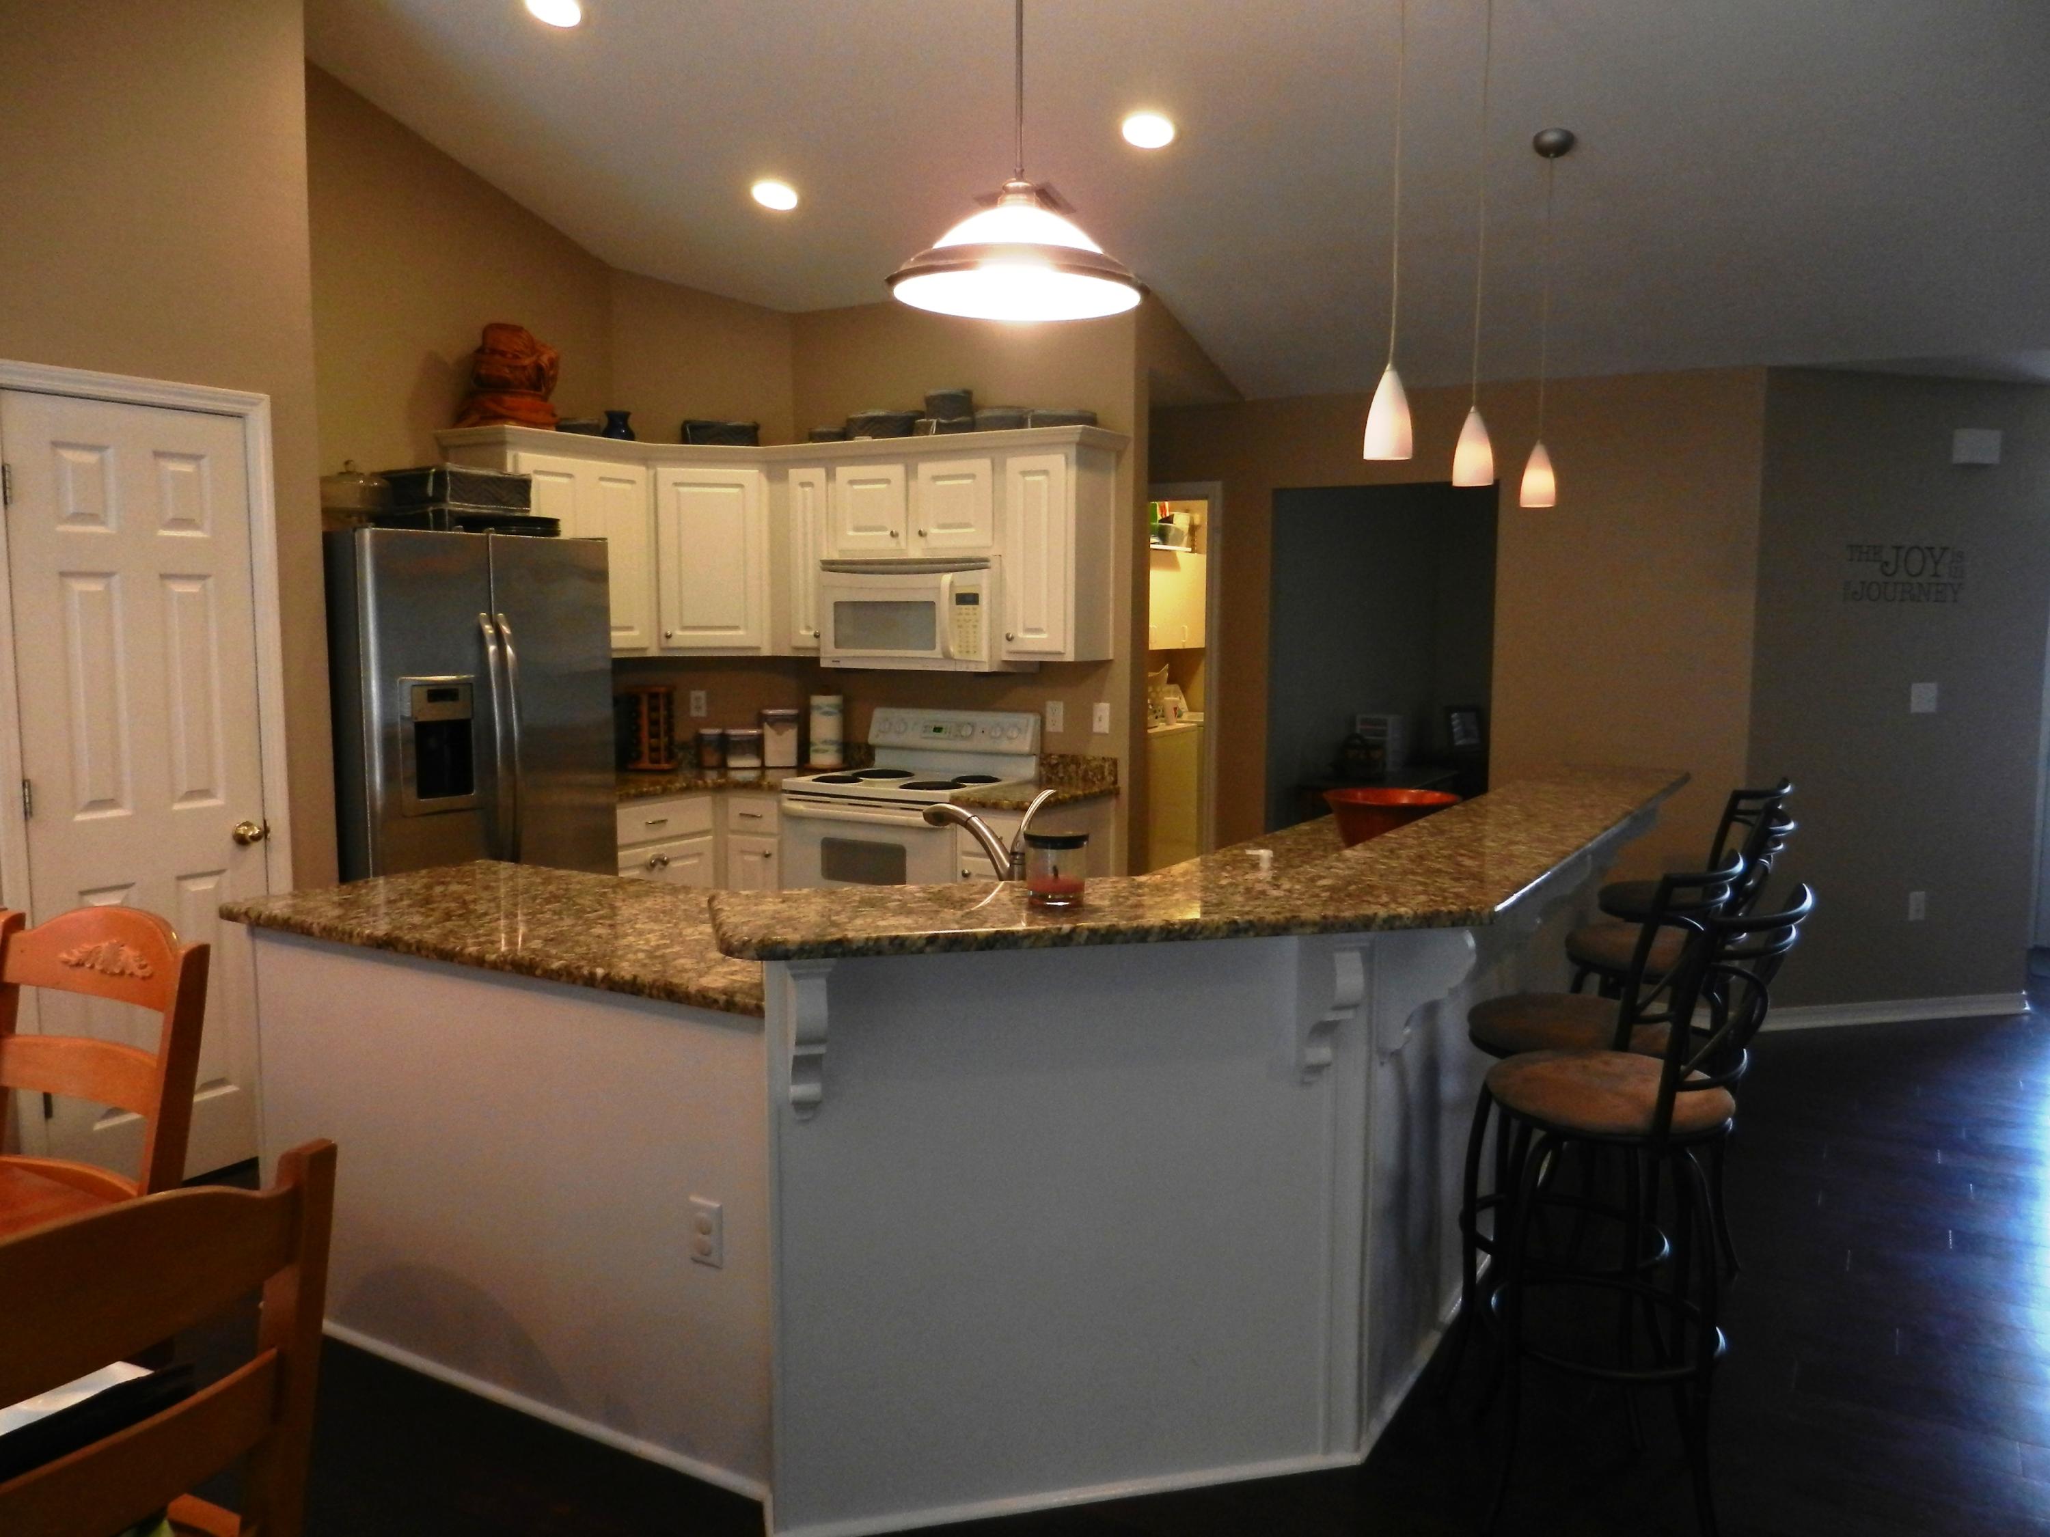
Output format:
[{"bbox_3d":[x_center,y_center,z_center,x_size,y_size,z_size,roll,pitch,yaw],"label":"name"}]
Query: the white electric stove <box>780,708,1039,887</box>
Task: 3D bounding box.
[{"bbox_3d":[-0.430,0.380,5.572,0.760,1.155,0.675,4,7,30],"label":"white electric stove"}]

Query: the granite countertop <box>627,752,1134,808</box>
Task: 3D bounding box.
[{"bbox_3d":[-0.859,0.029,5.386,2.010,0.135,1.380,4,7,30],"label":"granite countertop"}]

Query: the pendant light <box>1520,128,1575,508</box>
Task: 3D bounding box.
[{"bbox_3d":[1.479,-1.262,4.198,0.125,1.030,0.125,4,7,30],"label":"pendant light"}]

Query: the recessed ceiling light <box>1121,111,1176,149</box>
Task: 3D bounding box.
[{"bbox_3d":[0.367,-1.889,4.382,0.170,0.030,0.170,8,-8,1],"label":"recessed ceiling light"}]

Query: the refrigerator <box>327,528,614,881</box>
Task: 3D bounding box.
[{"bbox_3d":[-1.886,0.162,4.636,0.850,1.770,0.912,4,7,30],"label":"refrigerator"}]

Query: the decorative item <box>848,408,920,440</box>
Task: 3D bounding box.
[{"bbox_3d":[-0.533,-1.285,5.642,0.270,0.125,0.220,4,7,30],"label":"decorative item"}]

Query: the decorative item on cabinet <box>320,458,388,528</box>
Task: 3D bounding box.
[{"bbox_3d":[-1.938,-0.781,4.264,0.255,0.215,0.255,4,7,30],"label":"decorative item on cabinet"}]

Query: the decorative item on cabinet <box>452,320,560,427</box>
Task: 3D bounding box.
[{"bbox_3d":[-1.808,-1.364,5.189,0.340,0.400,0.280,-2,7,-23],"label":"decorative item on cabinet"}]

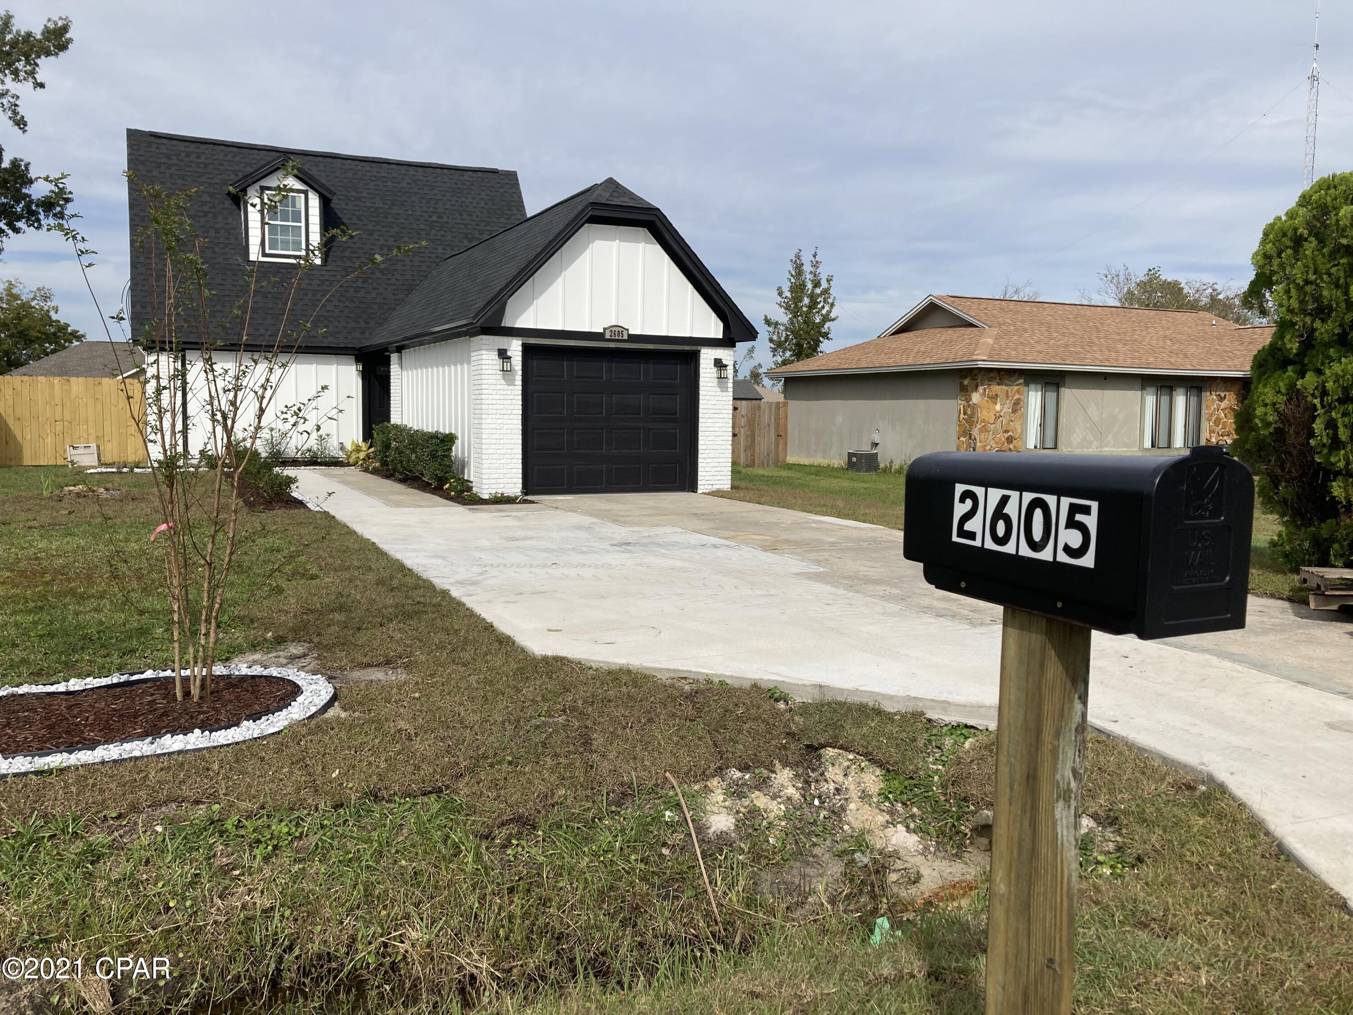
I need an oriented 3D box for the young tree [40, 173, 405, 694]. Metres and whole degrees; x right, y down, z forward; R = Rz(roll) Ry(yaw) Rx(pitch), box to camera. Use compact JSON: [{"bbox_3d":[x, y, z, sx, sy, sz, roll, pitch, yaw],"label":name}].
[{"bbox_3d":[-2.096,-0.317,5.204,1.659,2.472,1.550,-1,5,-22],"label":"young tree"}]

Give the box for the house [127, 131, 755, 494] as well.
[{"bbox_3d":[-6.316,-4.430,22.343,8.670,7.250,17.300,-2,5,-26],"label":"house"}]

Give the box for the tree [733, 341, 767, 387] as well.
[{"bbox_3d":[3.269,-5.213,49.629,1.800,4.534,1.800,1,5,4],"label":"tree"}]

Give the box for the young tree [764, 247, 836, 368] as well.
[{"bbox_3d":[4.379,-5.691,39.419,2.606,7.265,2.606,1,5,6],"label":"young tree"}]

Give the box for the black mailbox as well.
[{"bbox_3d":[0.569,0.023,1.629,0.187,0.243,0.490,-2,6,-26],"label":"black mailbox"}]

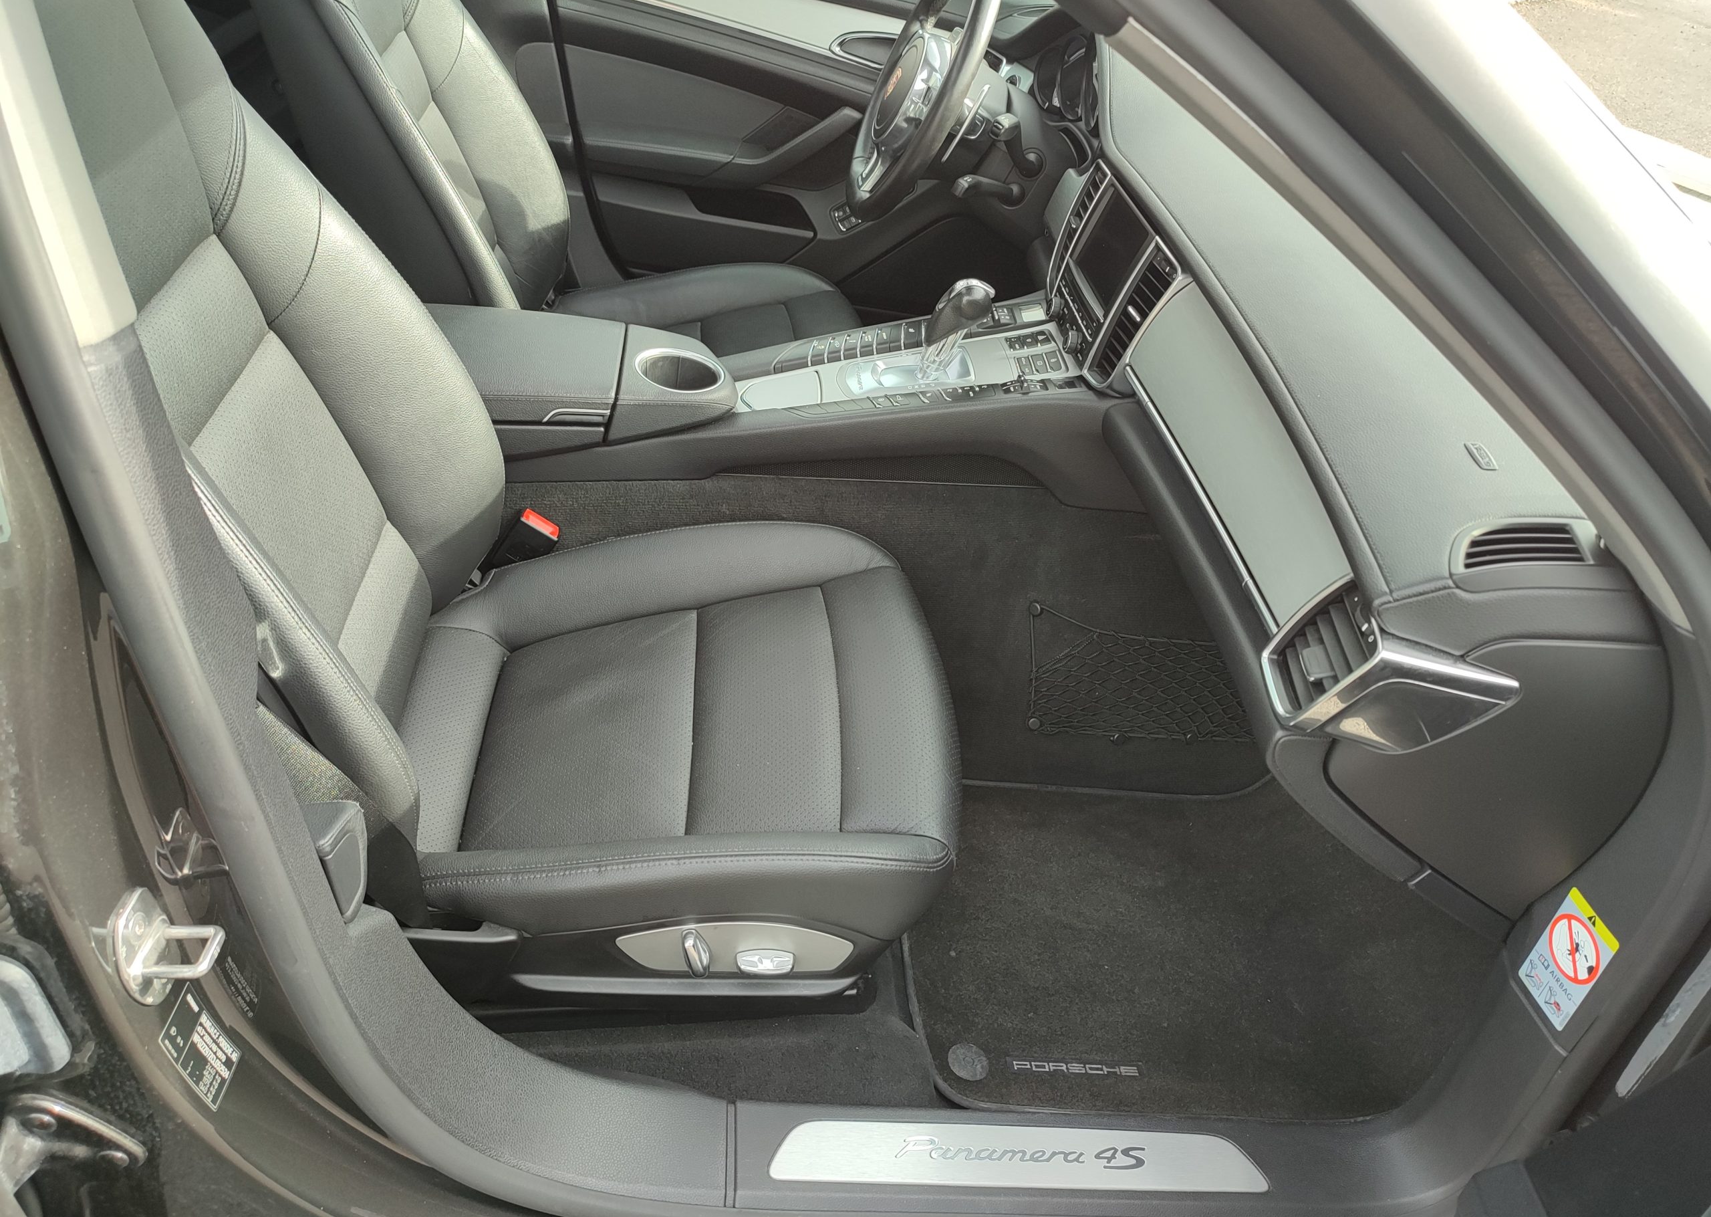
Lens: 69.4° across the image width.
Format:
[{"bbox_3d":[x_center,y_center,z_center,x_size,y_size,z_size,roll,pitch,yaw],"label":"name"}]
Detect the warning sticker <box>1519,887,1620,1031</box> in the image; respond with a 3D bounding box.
[{"bbox_3d":[0.589,0.290,1.020,0.002,0.110,0.059,-2,37,-11],"label":"warning sticker"}]

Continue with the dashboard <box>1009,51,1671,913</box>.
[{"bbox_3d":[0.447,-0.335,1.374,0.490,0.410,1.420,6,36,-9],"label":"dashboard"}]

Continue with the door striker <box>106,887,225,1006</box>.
[{"bbox_3d":[-0.371,0.188,0.683,0.050,0.070,0.046,10,36,-2],"label":"door striker"}]

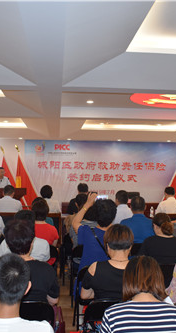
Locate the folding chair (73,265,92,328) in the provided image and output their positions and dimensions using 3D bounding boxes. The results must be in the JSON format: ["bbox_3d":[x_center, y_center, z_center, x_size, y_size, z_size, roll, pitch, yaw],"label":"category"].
[{"bbox_3d":[0.105,1.255,3.640,0.450,0.780,0.480,1,-1,-5],"label":"folding chair"}]

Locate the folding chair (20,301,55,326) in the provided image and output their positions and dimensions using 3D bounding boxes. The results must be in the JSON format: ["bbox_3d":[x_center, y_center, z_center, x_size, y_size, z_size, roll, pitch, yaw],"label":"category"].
[{"bbox_3d":[-0.436,1.246,2.579,0.450,0.800,0.500,1,-1,-5],"label":"folding chair"}]

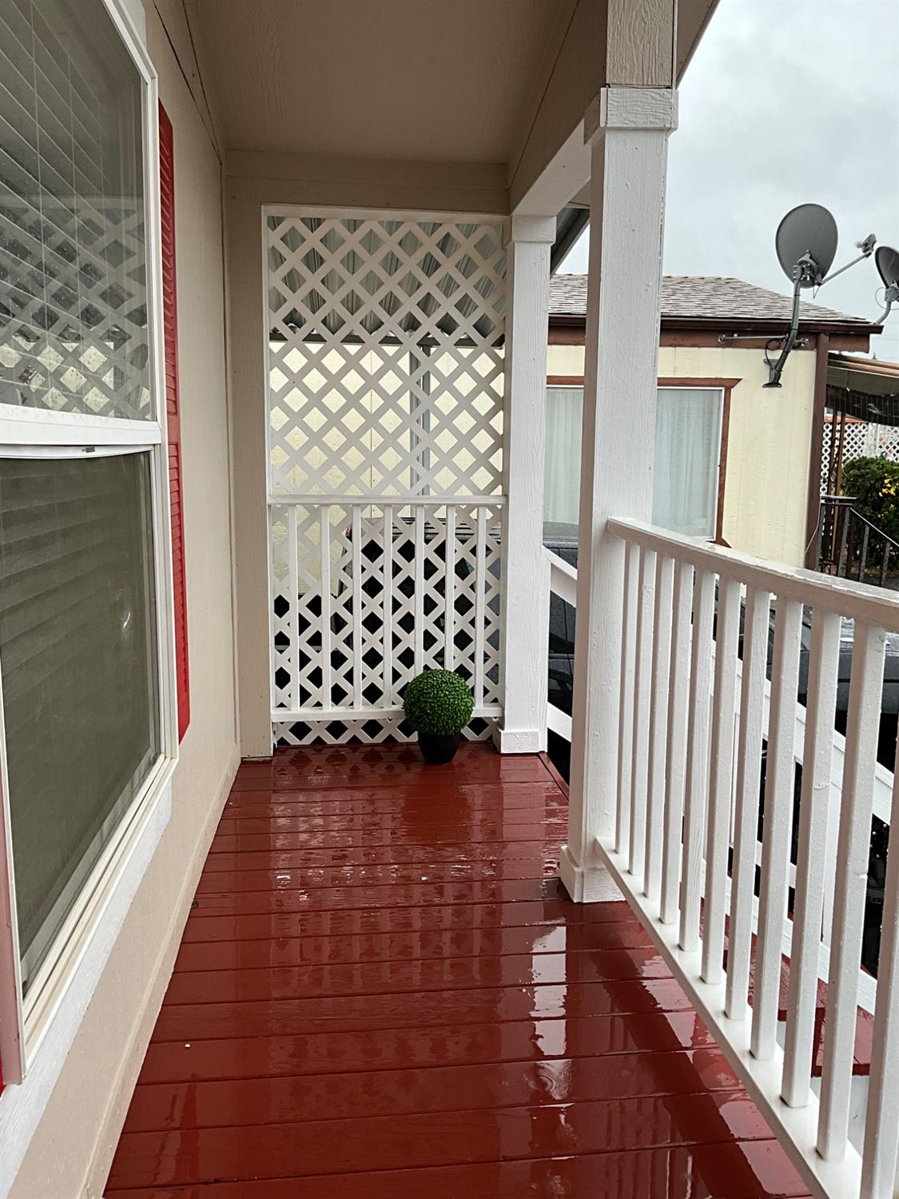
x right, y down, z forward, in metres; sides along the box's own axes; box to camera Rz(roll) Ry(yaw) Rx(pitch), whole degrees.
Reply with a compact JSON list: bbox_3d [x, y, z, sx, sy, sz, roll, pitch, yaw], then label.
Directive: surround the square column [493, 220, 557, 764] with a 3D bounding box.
[{"bbox_3d":[0.302,-0.429,4.085,0.192,2.128,0.172,-1,9,-6],"label":"square column"}]

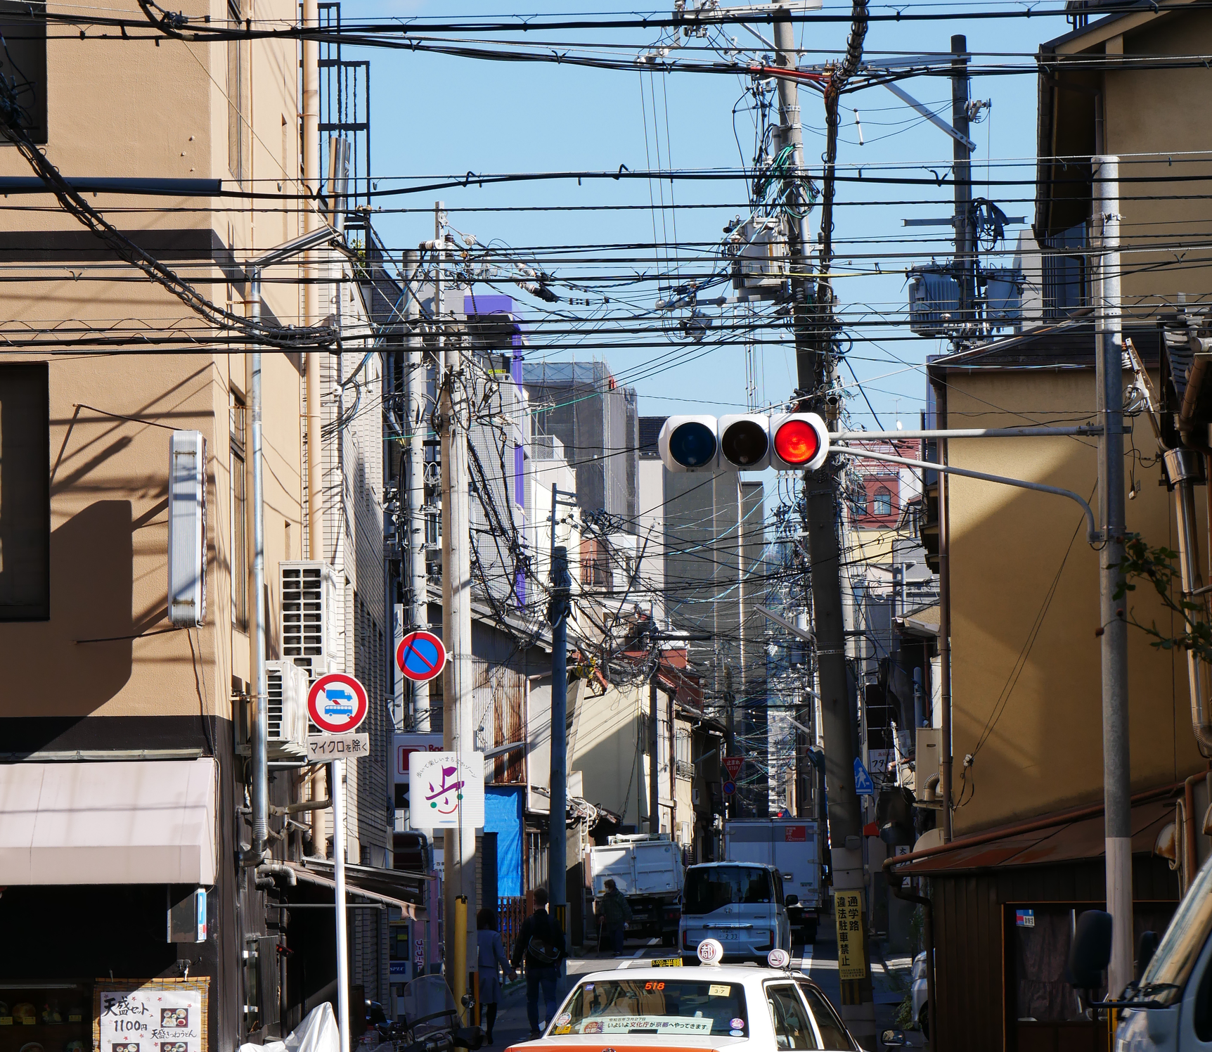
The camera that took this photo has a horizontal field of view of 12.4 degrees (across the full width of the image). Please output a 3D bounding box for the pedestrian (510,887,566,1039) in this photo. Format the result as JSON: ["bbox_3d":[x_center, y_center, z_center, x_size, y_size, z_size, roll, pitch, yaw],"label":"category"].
[{"bbox_3d":[-0.791,5.074,65.000,0.620,1.750,0.420,-1,-3,2],"label":"pedestrian"}]

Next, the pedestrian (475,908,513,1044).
[{"bbox_3d":[-1.333,5.179,64.300,0.480,1.570,0.360,-1,-3,3],"label":"pedestrian"}]

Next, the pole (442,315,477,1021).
[{"bbox_3d":[-1.124,1.627,43.471,0.270,6.302,0.270,-1,-3,0],"label":"pole"}]

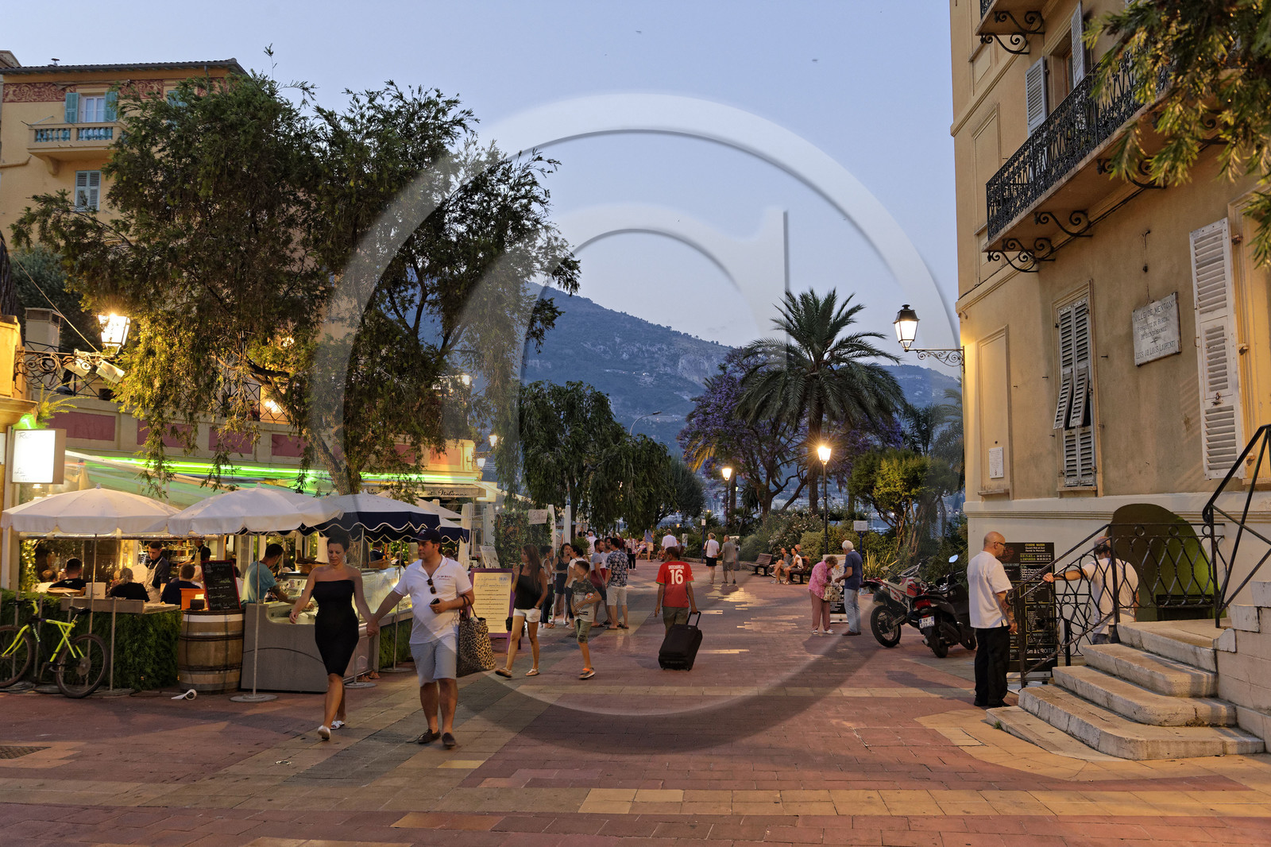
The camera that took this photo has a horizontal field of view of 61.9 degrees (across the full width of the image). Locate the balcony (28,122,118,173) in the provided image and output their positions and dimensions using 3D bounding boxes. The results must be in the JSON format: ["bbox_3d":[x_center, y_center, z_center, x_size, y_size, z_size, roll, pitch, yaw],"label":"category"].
[{"bbox_3d":[-22.023,-10.854,42.082,3.793,1.785,0.970,0,-5,6],"label":"balcony"}]

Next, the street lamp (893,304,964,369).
[{"bbox_3d":[4.265,-1.238,15.441,1.000,0.920,0.370,0,-5,-1],"label":"street lamp"}]

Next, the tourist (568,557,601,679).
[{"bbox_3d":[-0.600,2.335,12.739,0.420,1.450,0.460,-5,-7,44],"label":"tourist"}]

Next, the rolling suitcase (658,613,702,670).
[{"bbox_3d":[0.646,2.727,13.763,0.410,0.250,1.070,-2,30,19],"label":"rolling suitcase"}]

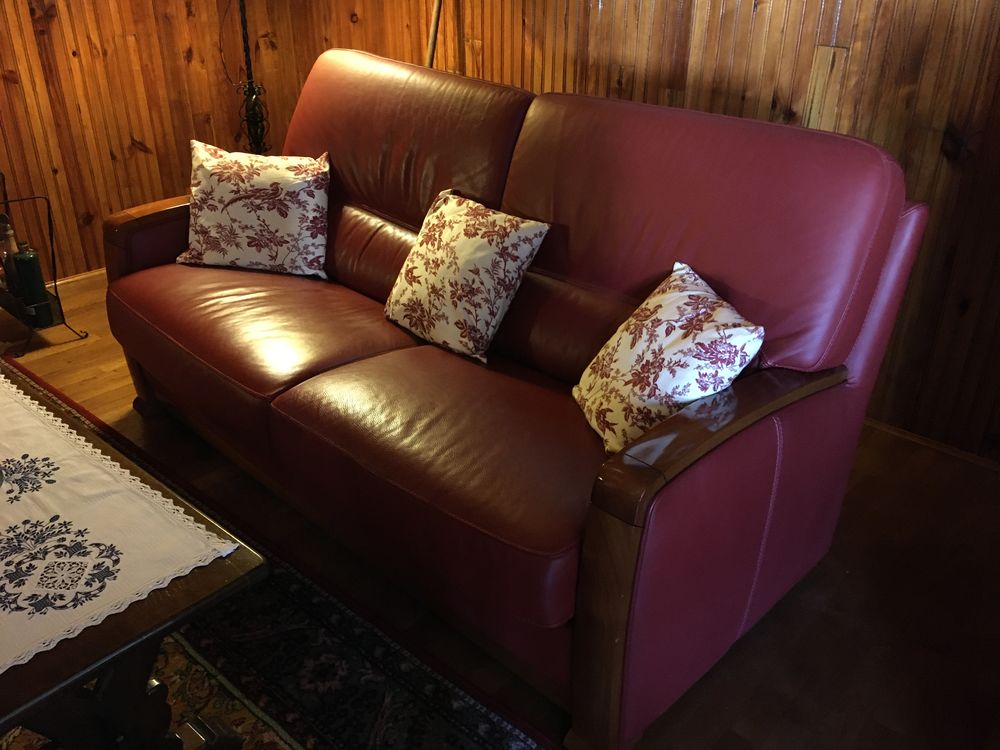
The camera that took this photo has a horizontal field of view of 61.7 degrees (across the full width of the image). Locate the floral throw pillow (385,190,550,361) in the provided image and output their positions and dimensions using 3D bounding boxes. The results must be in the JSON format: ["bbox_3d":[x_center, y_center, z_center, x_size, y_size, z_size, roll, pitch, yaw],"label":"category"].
[{"bbox_3d":[-0.090,-0.256,2.071,0.370,0.370,0.130,25,0,36],"label":"floral throw pillow"}]

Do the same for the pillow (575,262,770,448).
[{"bbox_3d":[0.303,-0.036,1.672,0.375,0.140,0.370,-44,23,10],"label":"pillow"}]

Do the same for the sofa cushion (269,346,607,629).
[{"bbox_3d":[-0.012,0.136,1.753,0.853,0.203,0.557,24,35,39],"label":"sofa cushion"}]

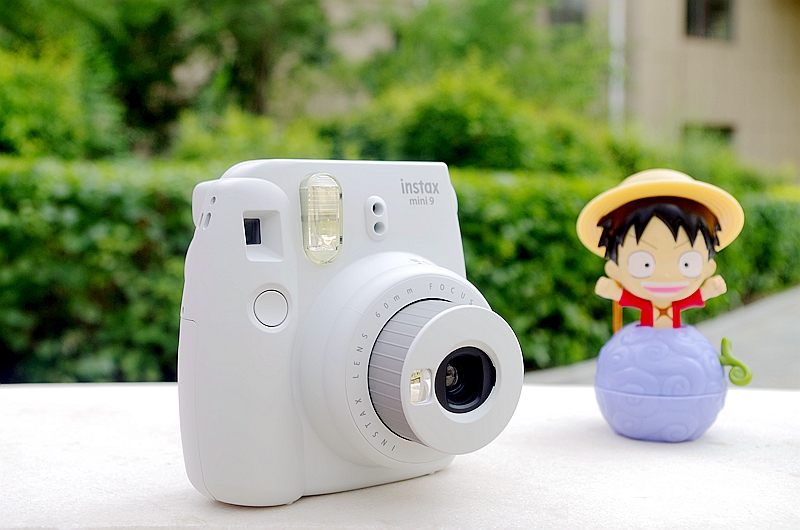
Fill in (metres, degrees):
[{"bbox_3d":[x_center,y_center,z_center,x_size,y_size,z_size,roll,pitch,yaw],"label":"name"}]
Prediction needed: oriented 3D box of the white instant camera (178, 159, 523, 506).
[{"bbox_3d":[-0.011,0.022,0.326,0.116,0.118,0.083,-3,5,-31],"label":"white instant camera"}]

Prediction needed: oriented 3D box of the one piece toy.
[{"bbox_3d":[0.118,0.016,0.420,0.076,0.118,0.064,1,4,9],"label":"one piece toy"}]

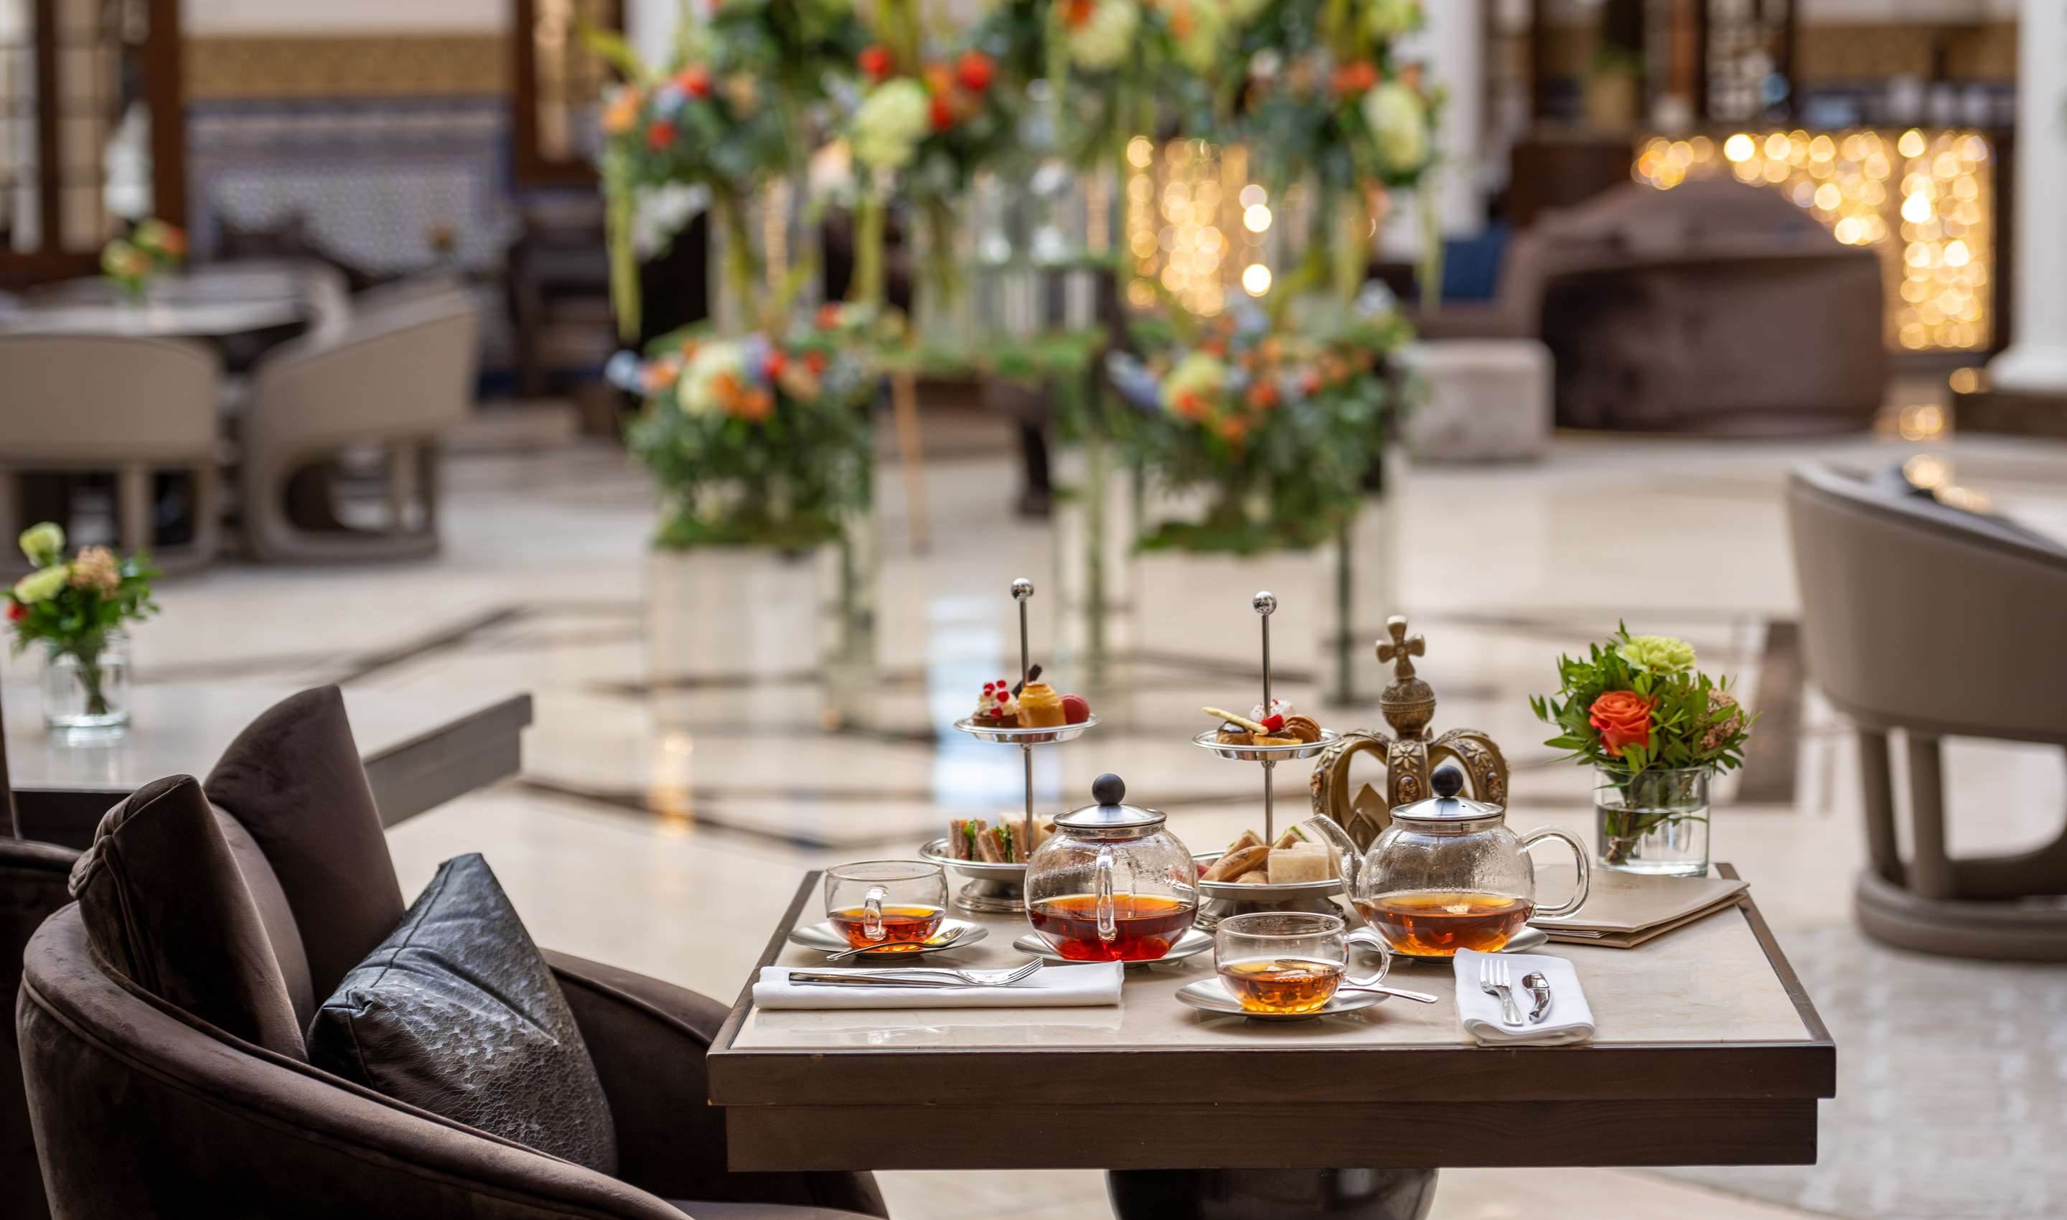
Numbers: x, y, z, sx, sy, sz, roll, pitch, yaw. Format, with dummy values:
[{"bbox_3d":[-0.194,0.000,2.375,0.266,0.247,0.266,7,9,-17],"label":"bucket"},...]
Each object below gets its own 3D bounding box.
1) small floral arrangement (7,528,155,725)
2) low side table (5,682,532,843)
[{"bbox_3d":[-1.054,0.014,5.405,0.160,0.212,0.165,0,6,3],"label":"small floral arrangement"},{"bbox_3d":[-0.984,0.491,5.017,0.760,0.730,0.746,0,6,11],"label":"low side table"}]

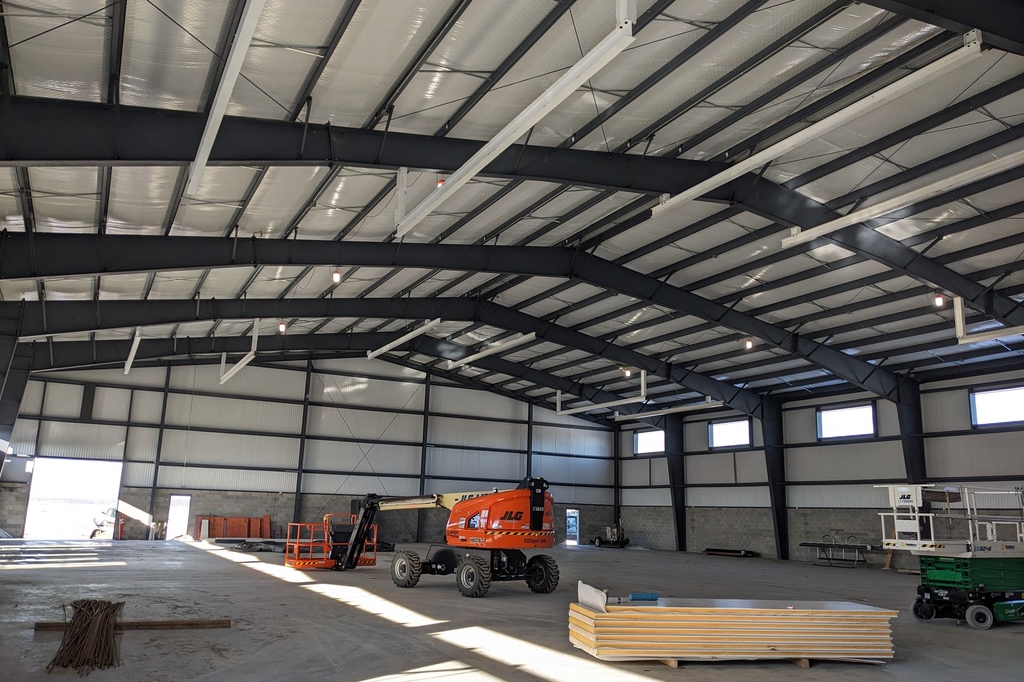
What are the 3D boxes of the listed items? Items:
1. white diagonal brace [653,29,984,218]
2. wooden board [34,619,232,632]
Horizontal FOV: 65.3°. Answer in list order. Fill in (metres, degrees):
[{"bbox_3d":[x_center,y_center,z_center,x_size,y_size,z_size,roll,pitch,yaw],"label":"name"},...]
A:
[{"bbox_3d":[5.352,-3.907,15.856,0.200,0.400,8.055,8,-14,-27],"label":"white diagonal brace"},{"bbox_3d":[-5.428,4.131,11.580,2.590,0.090,0.100,6,-13,-19],"label":"wooden board"}]

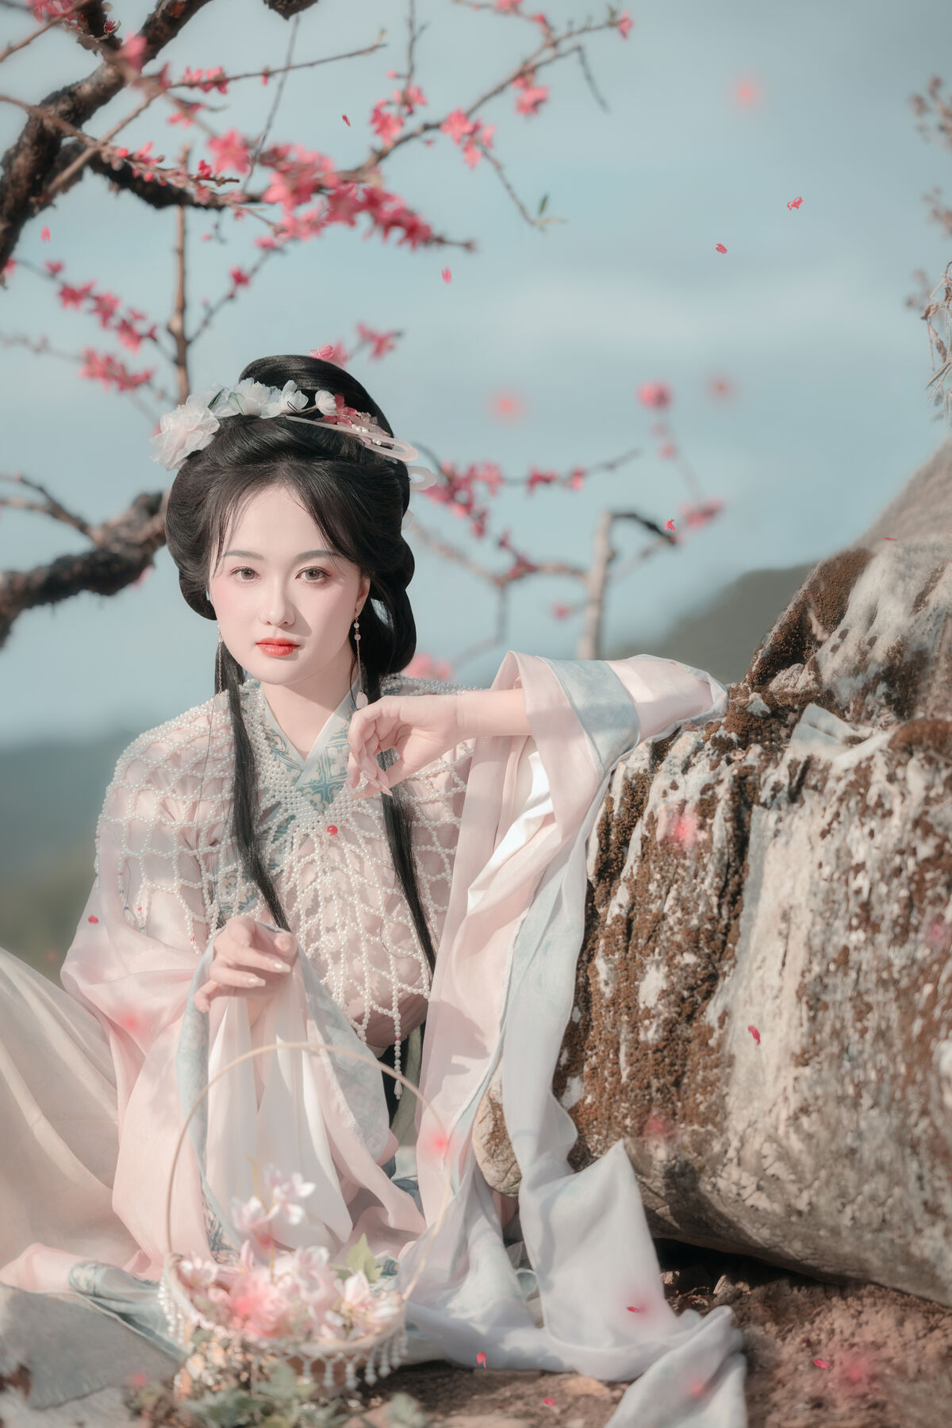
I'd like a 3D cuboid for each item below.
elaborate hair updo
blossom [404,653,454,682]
[{"bbox_3d":[-0.162,-0.046,4.480,0.235,0.565,0.270,0,-1,15],"label":"elaborate hair updo"},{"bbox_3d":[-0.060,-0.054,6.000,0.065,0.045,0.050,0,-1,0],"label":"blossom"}]

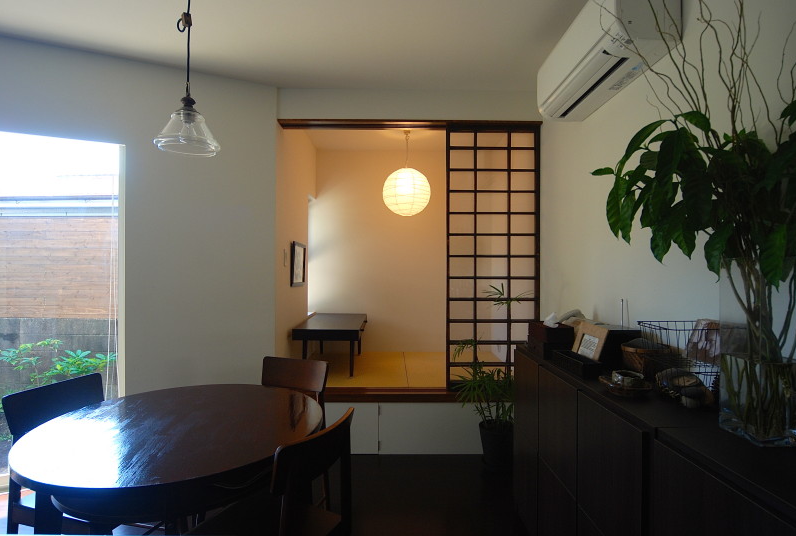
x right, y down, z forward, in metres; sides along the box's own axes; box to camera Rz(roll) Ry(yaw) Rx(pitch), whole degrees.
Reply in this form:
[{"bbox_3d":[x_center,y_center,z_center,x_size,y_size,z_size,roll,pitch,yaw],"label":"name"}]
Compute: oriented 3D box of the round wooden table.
[{"bbox_3d":[-0.840,0.956,1.595,1.014,0.700,1.014,0,0,0],"label":"round wooden table"}]

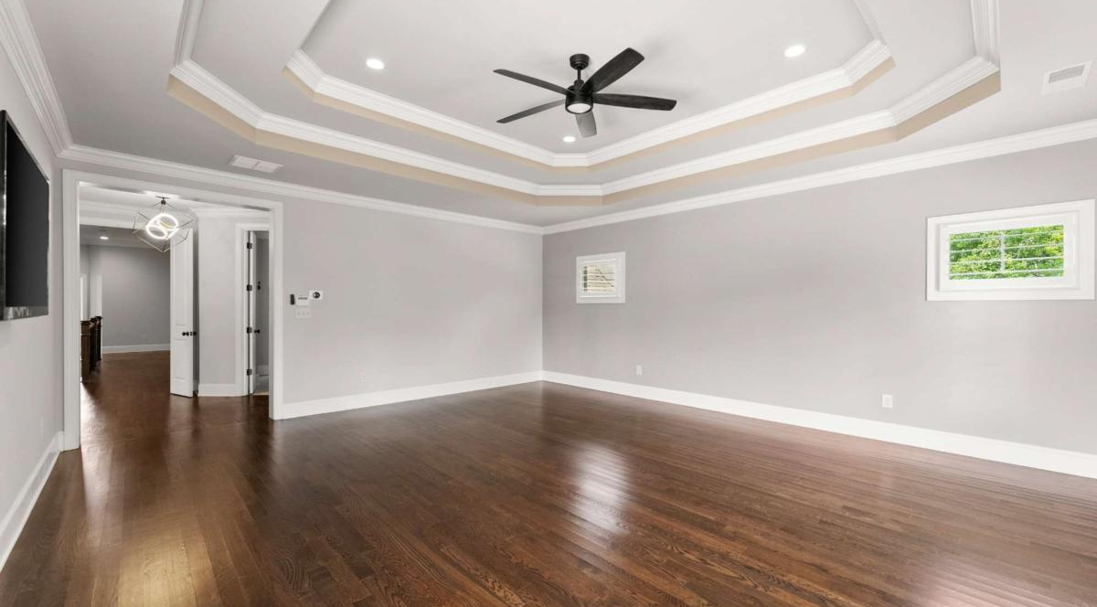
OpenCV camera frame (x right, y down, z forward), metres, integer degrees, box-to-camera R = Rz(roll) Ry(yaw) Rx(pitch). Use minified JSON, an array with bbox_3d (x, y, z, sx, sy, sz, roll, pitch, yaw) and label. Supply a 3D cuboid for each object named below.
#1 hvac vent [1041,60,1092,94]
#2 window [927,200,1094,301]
[{"bbox_3d":[3.214,-1.397,2.655,0.395,0.020,0.193,0,-1,-44],"label":"hvac vent"},{"bbox_3d":[3.881,-0.408,3.645,0.090,0.773,0.966,0,-1,-44],"label":"window"}]

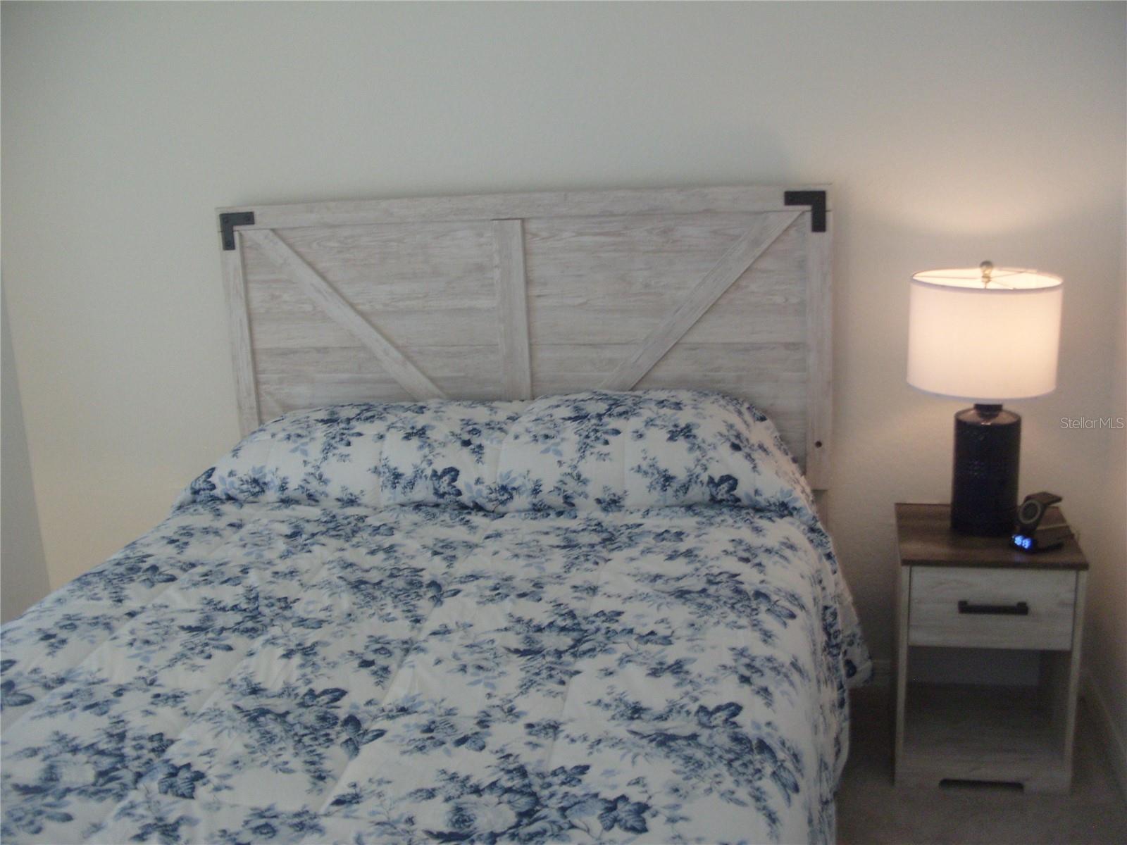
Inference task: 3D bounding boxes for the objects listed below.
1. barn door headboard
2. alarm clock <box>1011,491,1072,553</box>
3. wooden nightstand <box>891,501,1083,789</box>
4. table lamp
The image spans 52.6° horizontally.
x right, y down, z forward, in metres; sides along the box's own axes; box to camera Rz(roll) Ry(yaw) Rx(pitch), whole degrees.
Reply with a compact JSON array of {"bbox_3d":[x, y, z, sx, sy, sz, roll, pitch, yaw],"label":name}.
[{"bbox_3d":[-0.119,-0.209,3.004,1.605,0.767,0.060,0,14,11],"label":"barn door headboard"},{"bbox_3d":[1.084,0.223,2.600,0.120,0.116,0.075,-13,17,-37],"label":"alarm clock"},{"bbox_3d":[1.010,0.533,2.777,0.388,0.563,0.400,1,14,13],"label":"wooden nightstand"},{"bbox_3d":[0.987,-0.060,2.680,0.335,0.636,0.335,1,14,13],"label":"table lamp"}]

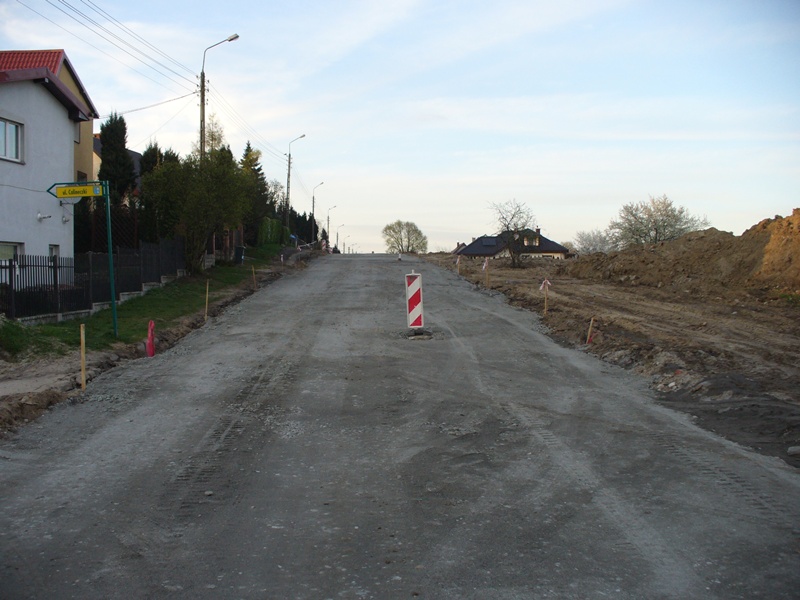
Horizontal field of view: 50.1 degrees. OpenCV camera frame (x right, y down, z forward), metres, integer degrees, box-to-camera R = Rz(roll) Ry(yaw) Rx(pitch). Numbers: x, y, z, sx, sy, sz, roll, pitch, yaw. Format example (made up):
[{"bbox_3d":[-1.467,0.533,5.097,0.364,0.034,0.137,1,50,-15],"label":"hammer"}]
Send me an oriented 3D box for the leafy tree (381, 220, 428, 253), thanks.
[{"bbox_3d":[0.924,-9.848,150.129,8.000,8.200,8.000,1,2,0],"label":"leafy tree"}]

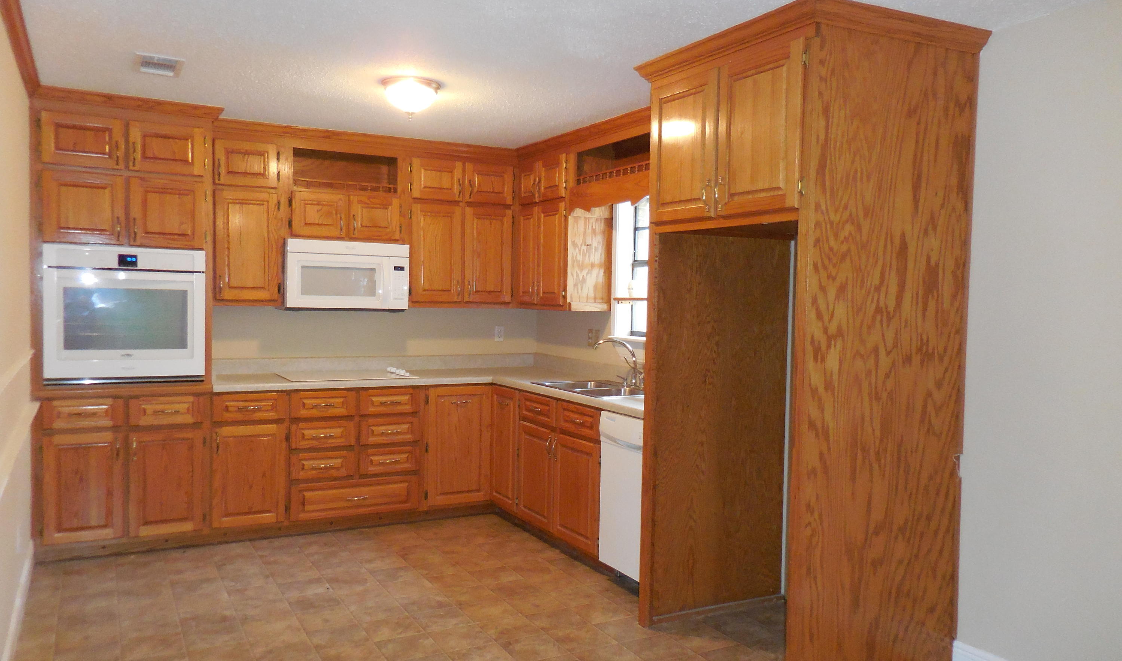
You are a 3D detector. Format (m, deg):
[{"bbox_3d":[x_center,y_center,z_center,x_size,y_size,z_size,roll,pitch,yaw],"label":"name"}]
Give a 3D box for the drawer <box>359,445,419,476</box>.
[{"bbox_3d":[-1.142,0.794,5.168,0.366,0.161,0.380,0,3,-27],"label":"drawer"}]

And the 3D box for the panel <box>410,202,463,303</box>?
[{"bbox_3d":[-0.824,-0.506,5.393,0.351,0.638,0.025,0,3,-25],"label":"panel"}]

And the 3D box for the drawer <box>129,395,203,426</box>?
[{"bbox_3d":[-2.264,0.433,4.662,0.363,0.161,0.420,0,3,-24],"label":"drawer"}]

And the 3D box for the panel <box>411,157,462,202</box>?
[{"bbox_3d":[-0.823,-0.992,5.372,0.343,0.260,0.040,0,3,-27],"label":"panel"}]

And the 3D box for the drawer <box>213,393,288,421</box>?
[{"bbox_3d":[-1.856,0.427,4.791,0.389,0.156,0.380,0,3,-27],"label":"drawer"}]

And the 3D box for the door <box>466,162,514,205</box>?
[{"bbox_3d":[-0.488,-0.997,5.525,0.344,0.259,0.025,0,3,-25],"label":"door"}]

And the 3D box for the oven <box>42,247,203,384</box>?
[{"bbox_3d":[-2.441,-0.091,4.559,0.757,0.724,0.600,0,3,-29],"label":"oven"}]

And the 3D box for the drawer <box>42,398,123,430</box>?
[{"bbox_3d":[-2.605,0.424,4.431,0.366,0.159,0.450,0,3,-29],"label":"drawer"}]

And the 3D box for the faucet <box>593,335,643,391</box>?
[{"bbox_3d":[0.323,0.193,4.726,0.325,0.293,0.210,0,3,-29],"label":"faucet"}]

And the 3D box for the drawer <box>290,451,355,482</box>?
[{"bbox_3d":[-1.505,0.797,5.026,0.367,0.152,0.420,0,3,-24],"label":"drawer"}]

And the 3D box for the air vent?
[{"bbox_3d":[-1.834,-1.202,3.691,0.197,0.025,0.350,0,3,-29],"label":"air vent"}]

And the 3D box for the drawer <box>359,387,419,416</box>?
[{"bbox_3d":[-1.160,0.430,5.197,0.377,0.157,0.450,0,3,-29],"label":"drawer"}]

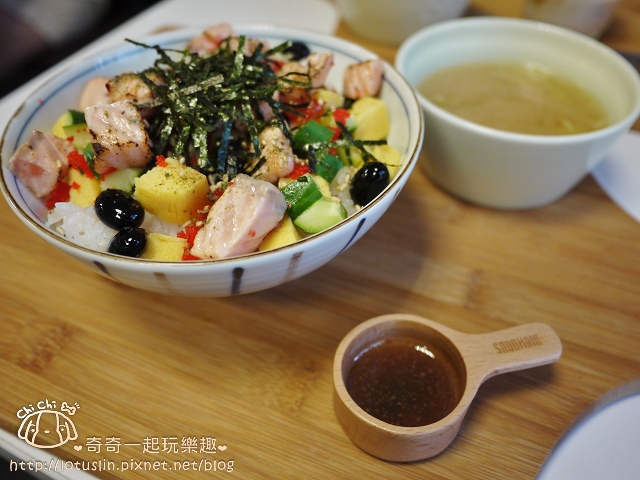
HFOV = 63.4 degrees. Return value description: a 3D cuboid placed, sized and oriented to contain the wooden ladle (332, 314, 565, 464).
[{"bbox_3d":[0.056,0.060,0.230,0.098,0.026,0.058,-9,45,-8],"label":"wooden ladle"}]

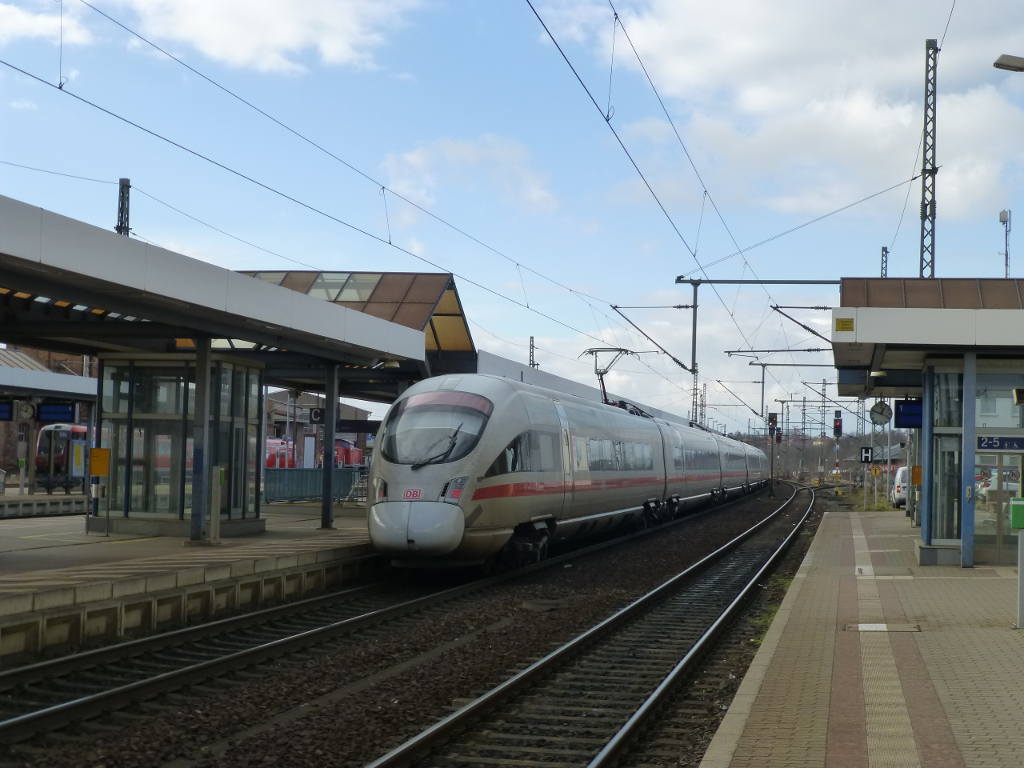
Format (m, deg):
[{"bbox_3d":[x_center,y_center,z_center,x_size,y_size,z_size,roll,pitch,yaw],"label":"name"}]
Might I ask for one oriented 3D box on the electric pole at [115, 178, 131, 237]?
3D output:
[{"bbox_3d":[-15.913,-2.038,64.647,0.470,12.650,0.470,1,-3,12],"label":"electric pole"}]

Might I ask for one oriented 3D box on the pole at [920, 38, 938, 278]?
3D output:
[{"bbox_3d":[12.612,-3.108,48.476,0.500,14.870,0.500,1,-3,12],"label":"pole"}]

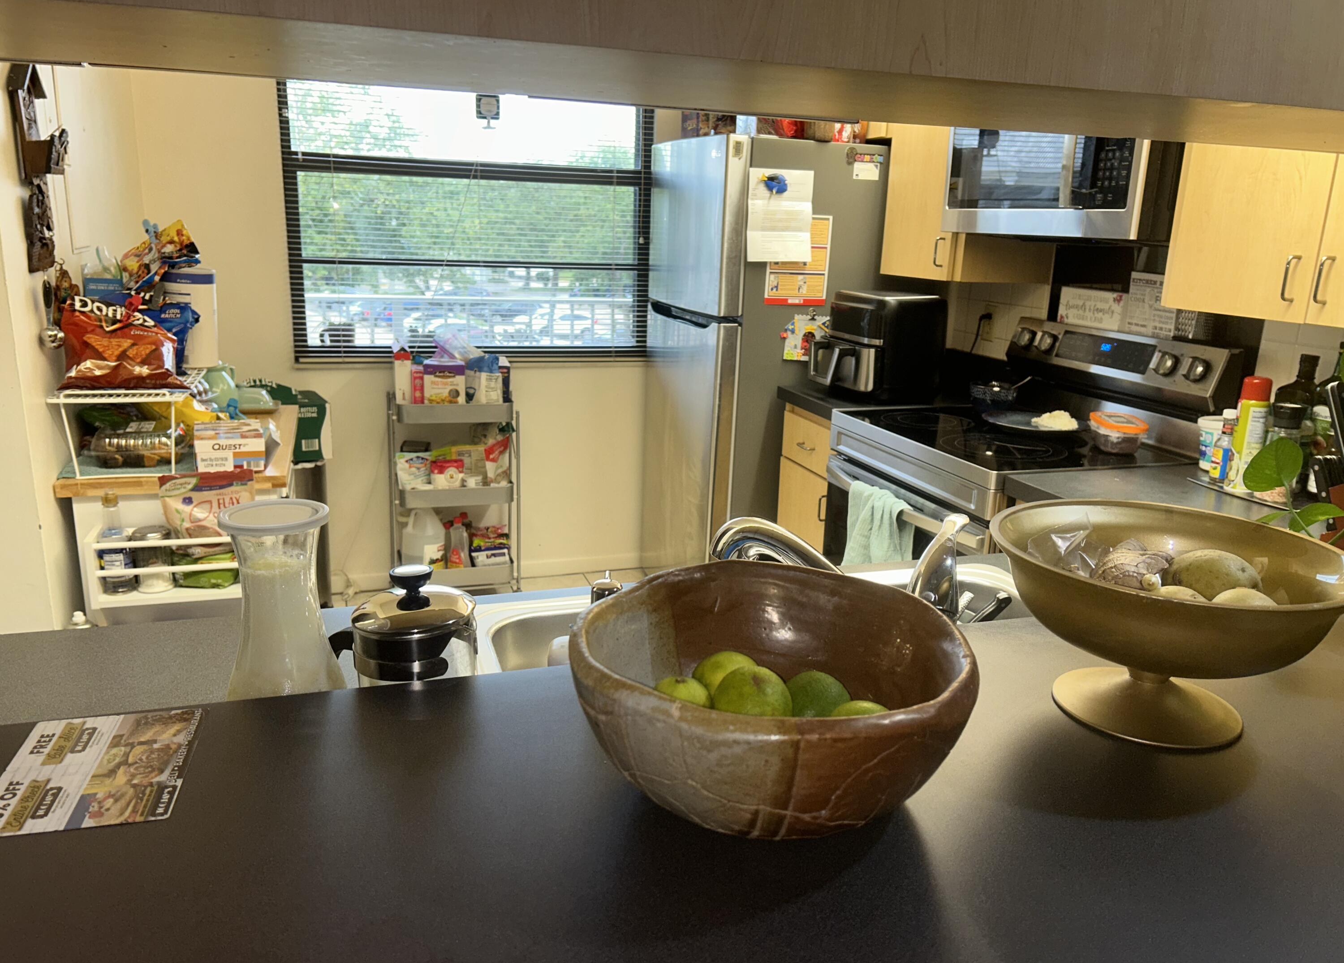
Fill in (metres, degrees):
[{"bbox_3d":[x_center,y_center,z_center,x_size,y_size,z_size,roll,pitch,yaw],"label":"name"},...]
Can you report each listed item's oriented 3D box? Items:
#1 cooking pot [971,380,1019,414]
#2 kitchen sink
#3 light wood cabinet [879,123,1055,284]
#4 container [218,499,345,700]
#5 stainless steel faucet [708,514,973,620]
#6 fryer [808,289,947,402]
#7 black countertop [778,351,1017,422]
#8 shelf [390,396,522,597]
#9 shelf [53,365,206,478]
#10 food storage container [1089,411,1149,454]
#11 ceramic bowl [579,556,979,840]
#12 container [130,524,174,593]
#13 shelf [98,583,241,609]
[{"bbox_3d":[0.954,-0.249,2.991,0.142,0.080,0.142,2,14,0],"label":"cooking pot"},{"bbox_3d":[0.187,0.312,1.288,0.840,0.190,0.560,-3,15,-18],"label":"kitchen sink"},{"bbox_3d":[0.921,-1.008,3.078,0.325,0.770,0.460,-3,15,-18],"label":"light wood cabinet"},{"bbox_3d":[-0.346,0.161,0.896,0.118,0.268,0.118,-3,15,-18],"label":"container"},{"bbox_3d":[0.173,0.139,1.093,0.285,0.240,0.070,7,15,21],"label":"stainless steel faucet"},{"bbox_3d":[0.637,-0.433,3.190,0.325,0.311,0.270,-6,17,-30],"label":"fryer"},{"bbox_3d":[0.724,-0.309,3.228,0.655,0.160,0.430,-3,15,-18],"label":"black countertop"},{"bbox_3d":[-0.802,0.068,3.751,0.465,0.785,0.300,-3,15,-18],"label":"shelf"},{"bbox_3d":[-1.220,-0.146,2.301,0.257,0.182,0.410,-3,15,-18],"label":"shelf"},{"bbox_3d":[1.117,-0.120,2.522,0.122,0.068,0.172,3,14,4],"label":"food storage container"},{"bbox_3d":[0.064,0.150,0.674,0.266,0.117,0.266,2,14,0],"label":"ceramic bowl"},{"bbox_3d":[-1.102,0.166,2.145,0.080,0.128,0.080,-3,15,-18],"label":"container"},{"bbox_3d":[-1.057,0.234,2.179,0.318,0.019,0.126,-3,15,-18],"label":"shelf"}]

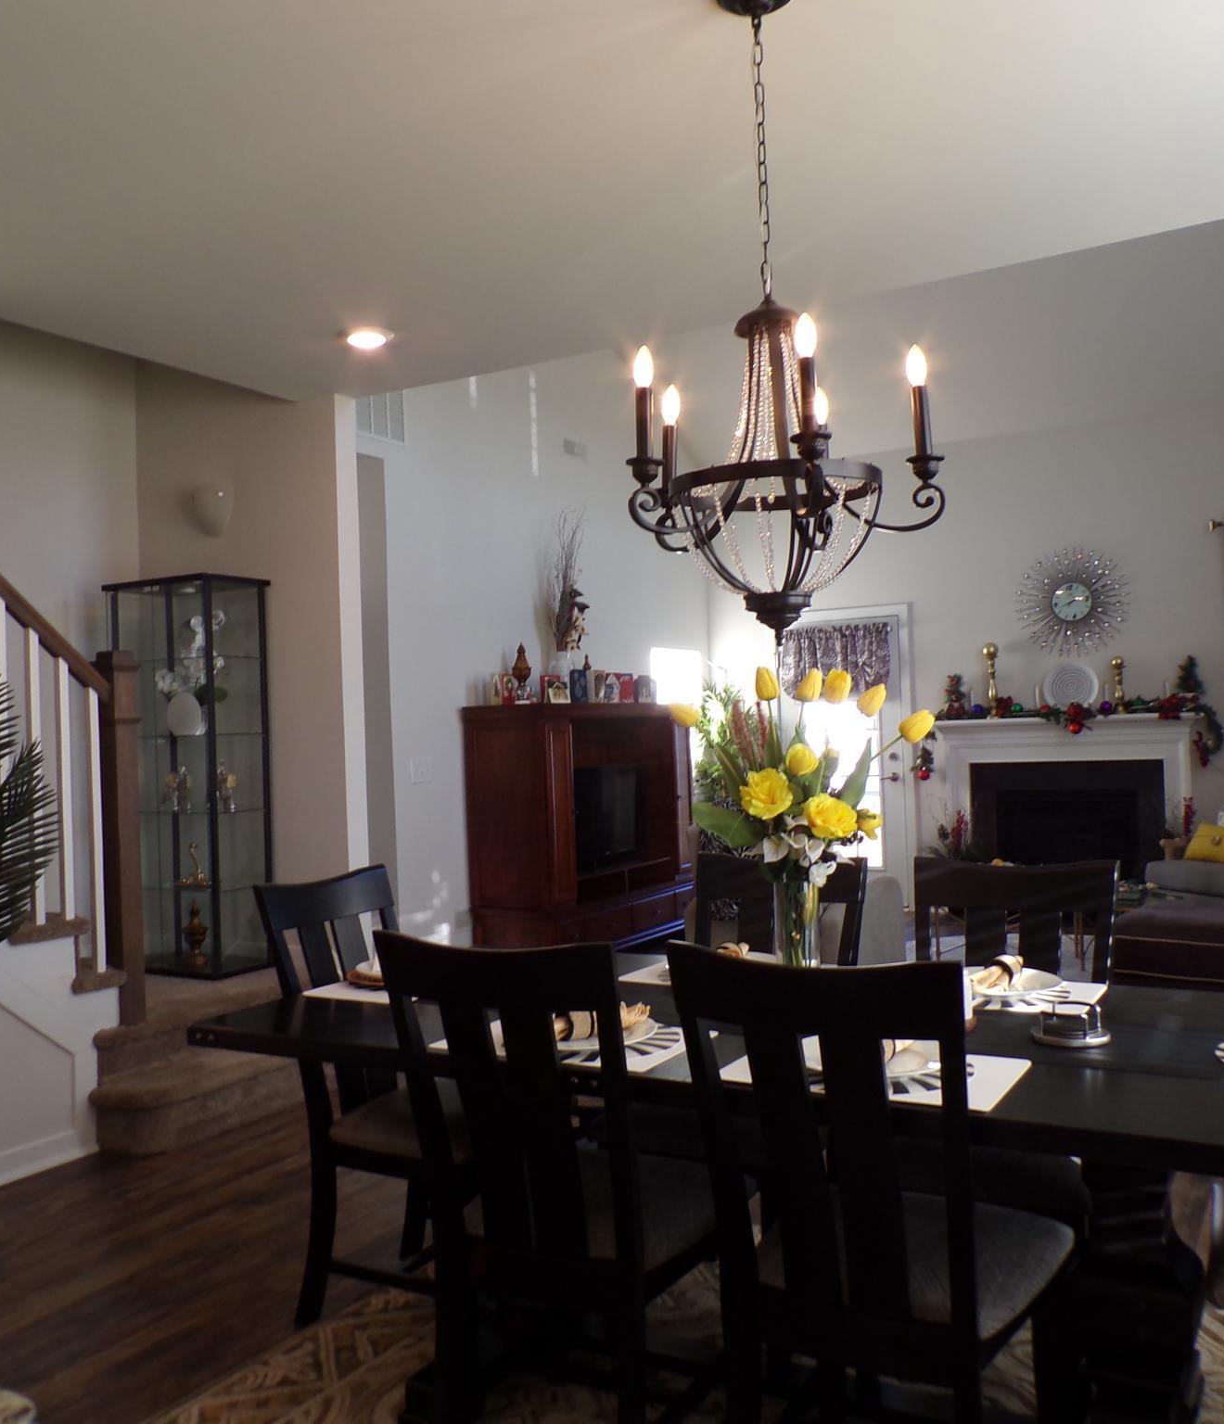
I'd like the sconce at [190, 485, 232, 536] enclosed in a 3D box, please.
[{"bbox_3d":[-1.731,-0.870,5.660,0.215,0.235,0.115,-2,0,29],"label":"sconce"}]

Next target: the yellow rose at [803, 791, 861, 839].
[{"bbox_3d":[0.425,0.203,2.560,0.110,0.090,0.085,-2,0,9],"label":"yellow rose"}]

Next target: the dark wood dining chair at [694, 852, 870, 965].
[{"bbox_3d":[0.334,0.873,3.095,0.490,1.016,0.550,-2,0,29],"label":"dark wood dining chair"}]

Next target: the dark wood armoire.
[{"bbox_3d":[-0.128,0.702,7.763,0.545,1.467,1.720,-2,-1,30],"label":"dark wood armoire"}]

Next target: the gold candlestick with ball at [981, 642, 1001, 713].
[{"bbox_3d":[2.534,-0.212,8.774,0.115,0.493,0.115,-3,-1,30],"label":"gold candlestick with ball"}]

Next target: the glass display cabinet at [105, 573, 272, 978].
[{"bbox_3d":[-1.776,0.267,5.578,0.603,1.625,0.367,-2,-1,30],"label":"glass display cabinet"}]

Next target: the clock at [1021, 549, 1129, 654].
[{"bbox_3d":[2.936,-0.715,8.441,0.680,0.690,0.060,-2,0,29],"label":"clock"}]

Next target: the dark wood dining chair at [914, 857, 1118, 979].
[{"bbox_3d":[0.802,0.842,2.770,0.495,1.000,0.590,-2,-1,30],"label":"dark wood dining chair"}]

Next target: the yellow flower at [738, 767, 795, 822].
[{"bbox_3d":[0.301,0.161,2.570,0.110,0.110,0.085,-2,-1,7],"label":"yellow flower"}]

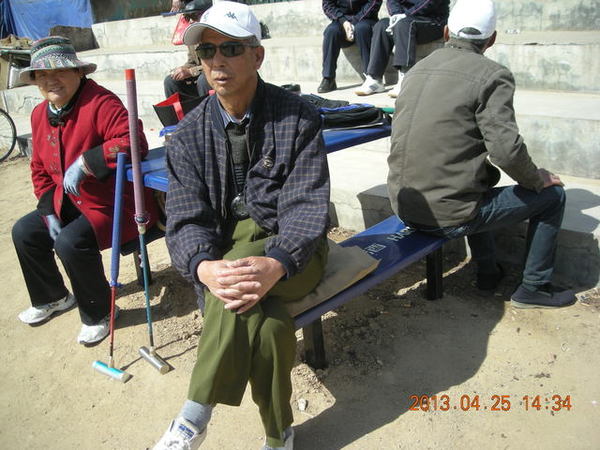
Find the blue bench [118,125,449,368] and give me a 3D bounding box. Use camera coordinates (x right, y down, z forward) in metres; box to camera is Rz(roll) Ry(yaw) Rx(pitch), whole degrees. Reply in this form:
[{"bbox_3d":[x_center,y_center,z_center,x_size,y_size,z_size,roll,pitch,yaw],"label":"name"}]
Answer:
[{"bbox_3d":[-0.080,-0.034,2.576,1.371,0.669,1.284,13,25,43],"label":"blue bench"}]

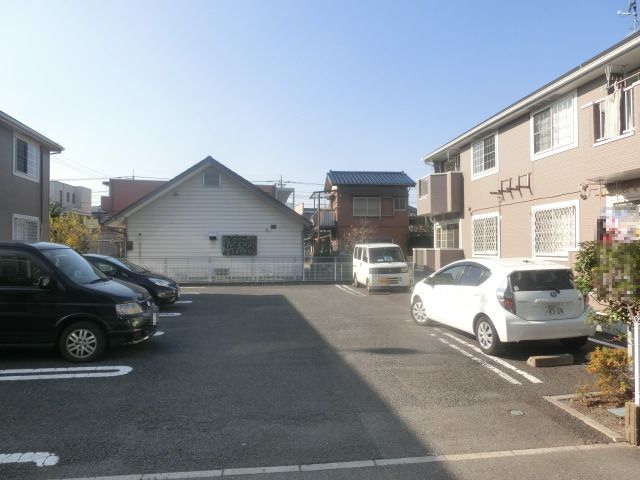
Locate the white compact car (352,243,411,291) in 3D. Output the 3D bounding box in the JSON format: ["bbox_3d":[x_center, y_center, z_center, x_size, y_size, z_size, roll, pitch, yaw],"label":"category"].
[{"bbox_3d":[2.300,1.043,17.087,1.475,1.820,3.395,0,-1,-6],"label":"white compact car"}]

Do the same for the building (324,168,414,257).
[{"bbox_3d":[3.294,-1.262,30.424,5.700,6.850,5.000,0,-1,-6],"label":"building"}]

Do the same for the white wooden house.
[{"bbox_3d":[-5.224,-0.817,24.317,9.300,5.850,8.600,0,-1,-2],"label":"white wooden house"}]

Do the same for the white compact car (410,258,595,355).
[{"bbox_3d":[3.138,1.087,8.447,1.695,1.445,3.995,0,-1,-10],"label":"white compact car"}]

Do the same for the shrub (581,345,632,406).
[{"bbox_3d":[3.117,1.451,4.827,0.520,0.600,0.480,0,-1,-6],"label":"shrub"}]

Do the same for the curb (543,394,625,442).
[{"bbox_3d":[2.582,1.716,4.382,0.130,0.080,1.140,0,-1,-5],"label":"curb"}]

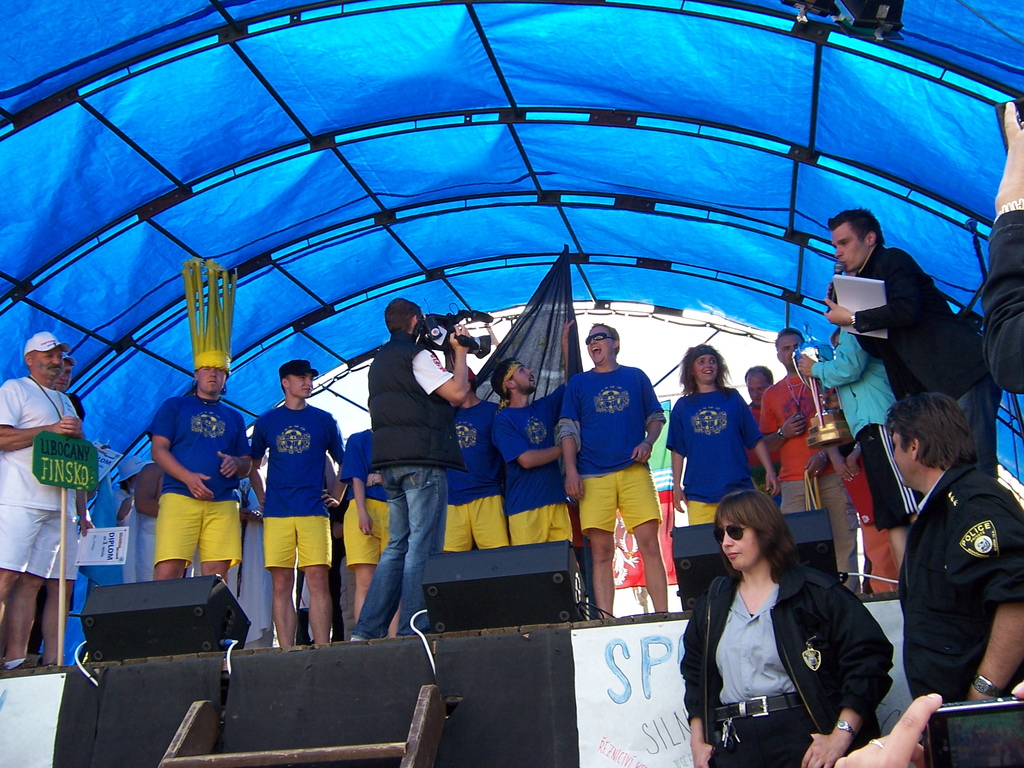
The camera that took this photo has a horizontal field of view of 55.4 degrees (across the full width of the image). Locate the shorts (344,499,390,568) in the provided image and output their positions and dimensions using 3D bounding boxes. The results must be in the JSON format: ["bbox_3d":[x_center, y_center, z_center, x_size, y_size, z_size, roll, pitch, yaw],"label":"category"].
[{"bbox_3d":[-0.845,0.874,5.786,0.290,0.439,0.360,-15,-21,31],"label":"shorts"}]

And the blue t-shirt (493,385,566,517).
[{"bbox_3d":[0.120,0.415,6.000,0.500,0.710,0.360,7,-20,-32],"label":"blue t-shirt"}]

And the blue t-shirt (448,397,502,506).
[{"bbox_3d":[-0.318,0.422,6.020,0.540,0.670,0.290,-6,-17,5],"label":"blue t-shirt"}]

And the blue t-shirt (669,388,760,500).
[{"bbox_3d":[1.144,0.339,5.522,0.520,0.678,0.280,-8,-18,11],"label":"blue t-shirt"}]

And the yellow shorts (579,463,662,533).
[{"bbox_3d":[0.608,0.641,5.521,0.440,0.429,0.290,-6,-18,6],"label":"yellow shorts"}]

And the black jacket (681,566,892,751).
[{"bbox_3d":[0.838,0.829,2.970,0.550,0.560,0.340,-17,-21,36],"label":"black jacket"}]

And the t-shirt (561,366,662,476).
[{"bbox_3d":[0.576,0.205,5.661,0.560,0.673,0.300,-7,-18,9],"label":"t-shirt"}]

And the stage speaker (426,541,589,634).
[{"bbox_3d":[-0.024,0.996,4.737,0.685,0.373,0.460,-8,-18,13],"label":"stage speaker"}]

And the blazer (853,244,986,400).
[{"bbox_3d":[1.732,-0.257,4.150,0.460,0.680,0.490,-30,-12,12],"label":"blazer"}]

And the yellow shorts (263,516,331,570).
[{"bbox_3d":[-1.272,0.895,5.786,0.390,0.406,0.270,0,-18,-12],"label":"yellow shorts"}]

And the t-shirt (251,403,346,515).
[{"bbox_3d":[-1.303,0.465,5.930,0.570,0.700,0.290,-3,-17,-5],"label":"t-shirt"}]

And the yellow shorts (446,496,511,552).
[{"bbox_3d":[-0.210,0.820,5.950,0.410,0.430,0.280,-5,-17,4],"label":"yellow shorts"}]

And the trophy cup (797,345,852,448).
[{"bbox_3d":[1.688,0.031,5.361,0.260,0.655,0.220,-10,-19,17],"label":"trophy cup"}]

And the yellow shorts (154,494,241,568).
[{"bbox_3d":[-1.788,0.839,5.550,0.490,0.430,0.330,-3,-17,-5],"label":"yellow shorts"}]

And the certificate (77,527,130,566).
[{"bbox_3d":[-2.282,0.909,5.450,0.297,0.210,0.008,-4,-20,10],"label":"certificate"}]

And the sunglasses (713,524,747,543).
[{"bbox_3d":[0.664,0.425,2.788,0.135,0.050,0.140,6,-20,-30],"label":"sunglasses"}]

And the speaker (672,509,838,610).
[{"bbox_3d":[1.029,0.756,4.047,0.620,0.360,0.420,-10,-19,18],"label":"speaker"}]

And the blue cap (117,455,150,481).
[{"bbox_3d":[-2.731,0.622,7.100,0.280,0.160,0.260,-25,-3,28],"label":"blue cap"}]

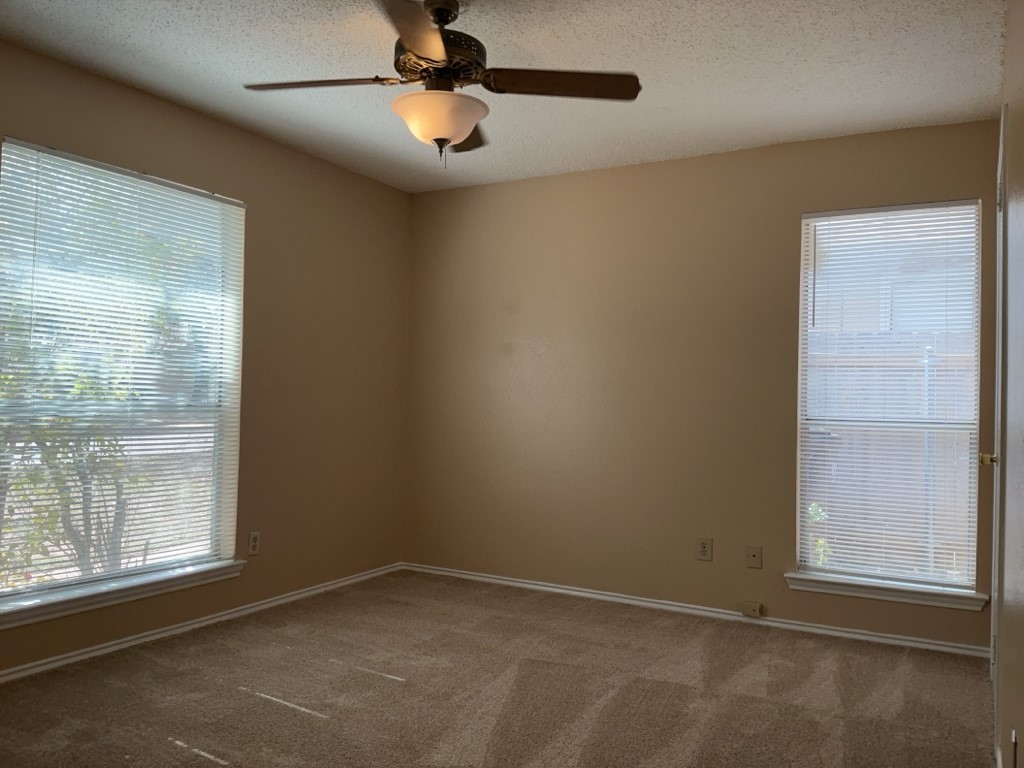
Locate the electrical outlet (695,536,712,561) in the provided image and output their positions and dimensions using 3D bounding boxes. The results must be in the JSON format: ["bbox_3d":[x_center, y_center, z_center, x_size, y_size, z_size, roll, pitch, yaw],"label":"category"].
[{"bbox_3d":[1.009,0.872,4.203,0.075,0.116,0.012,1,-1,30],"label":"electrical outlet"}]

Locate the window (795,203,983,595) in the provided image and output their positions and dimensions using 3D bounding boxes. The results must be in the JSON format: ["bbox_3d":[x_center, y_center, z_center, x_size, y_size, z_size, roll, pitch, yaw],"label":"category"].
[{"bbox_3d":[1.773,0.073,3.812,0.795,1.835,0.100,1,-1,30],"label":"window"}]

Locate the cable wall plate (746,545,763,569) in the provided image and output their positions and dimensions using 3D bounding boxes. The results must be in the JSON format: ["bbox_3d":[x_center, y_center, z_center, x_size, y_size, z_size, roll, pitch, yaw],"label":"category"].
[{"bbox_3d":[1.235,0.884,4.074,0.074,0.115,0.012,1,-1,30],"label":"cable wall plate"}]

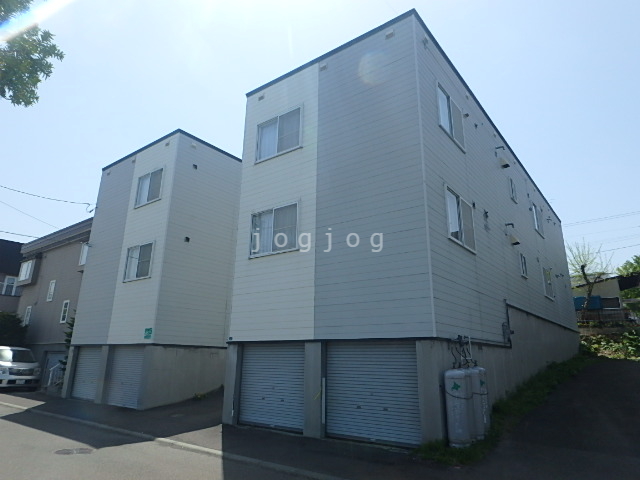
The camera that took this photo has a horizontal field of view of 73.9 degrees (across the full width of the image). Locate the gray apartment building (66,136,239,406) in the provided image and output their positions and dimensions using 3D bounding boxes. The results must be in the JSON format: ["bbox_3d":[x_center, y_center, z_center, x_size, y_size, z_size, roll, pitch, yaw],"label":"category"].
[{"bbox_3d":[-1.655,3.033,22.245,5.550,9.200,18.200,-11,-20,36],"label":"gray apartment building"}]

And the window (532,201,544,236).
[{"bbox_3d":[9.405,-0.808,18.343,0.100,1.200,1.700,-11,-20,36],"label":"window"}]

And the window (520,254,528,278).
[{"bbox_3d":[6.949,0.904,14.555,0.100,0.820,0.840,-11,-20,36],"label":"window"}]

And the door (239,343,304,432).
[{"bbox_3d":[-1.093,3.390,10.028,2.170,1.860,0.100,-11,-20,36],"label":"door"}]

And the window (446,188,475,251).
[{"bbox_3d":[3.297,-0.443,9.970,0.100,1.200,1.680,-11,-20,36],"label":"window"}]

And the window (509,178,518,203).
[{"bbox_3d":[6.960,-1.710,15.273,0.100,0.820,0.840,-11,-20,36],"label":"window"}]

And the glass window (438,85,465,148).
[{"bbox_3d":[3.294,-3.062,10.671,0.100,1.200,1.680,-11,-20,36],"label":"glass window"}]

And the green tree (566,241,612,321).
[{"bbox_3d":[16.796,2.524,26.500,2.900,4.700,2.800,-9,-19,31],"label":"green tree"}]

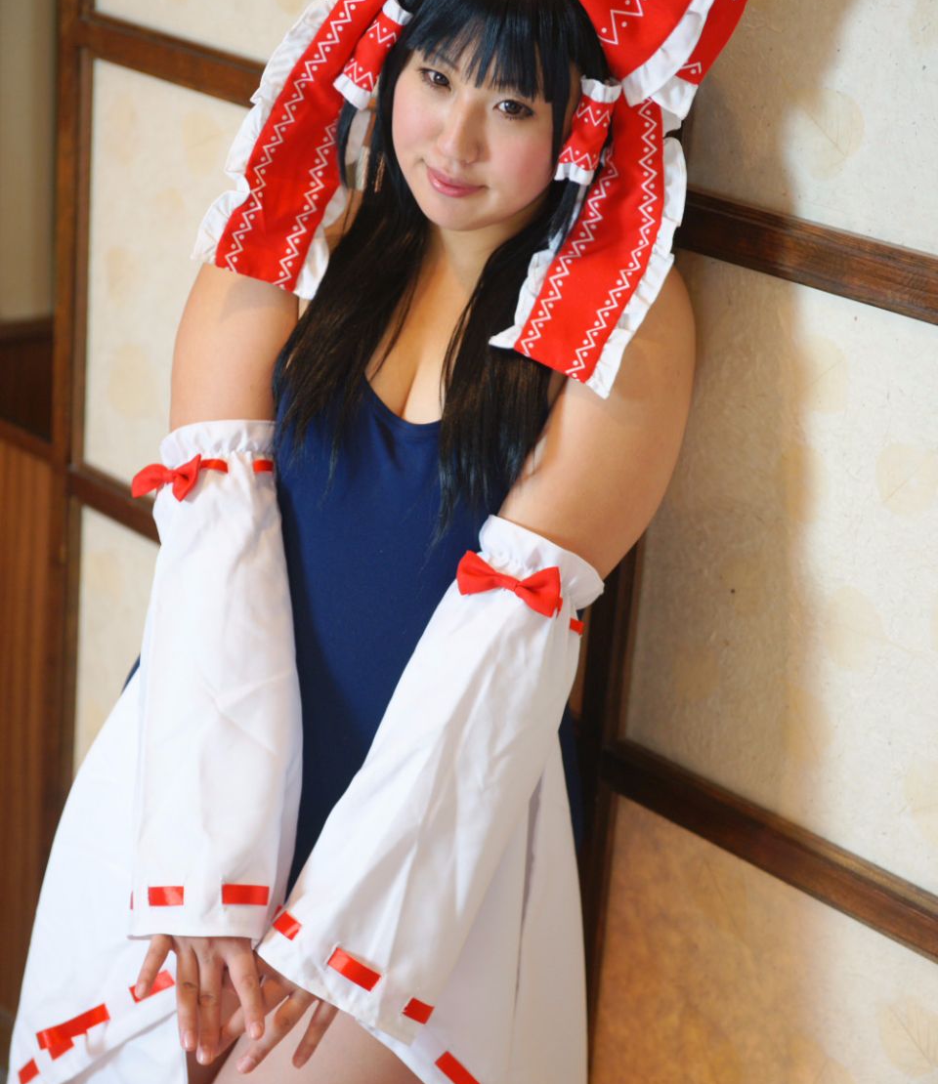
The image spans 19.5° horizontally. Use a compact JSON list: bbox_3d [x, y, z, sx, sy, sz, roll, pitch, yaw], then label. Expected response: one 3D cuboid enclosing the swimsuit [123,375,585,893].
[{"bbox_3d":[-0.084,0.078,2.280,0.380,0.560,0.260,17,14,16],"label":"swimsuit"}]

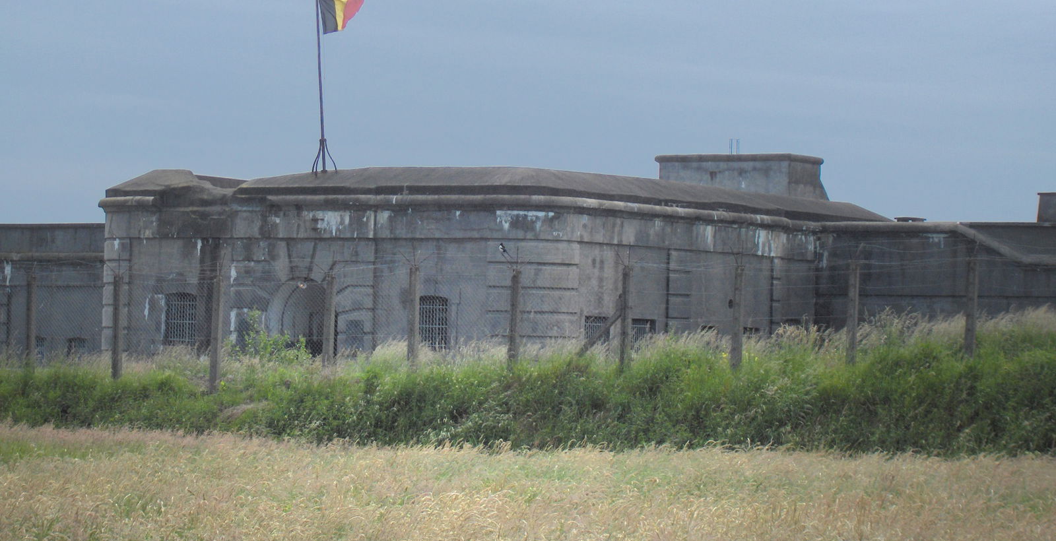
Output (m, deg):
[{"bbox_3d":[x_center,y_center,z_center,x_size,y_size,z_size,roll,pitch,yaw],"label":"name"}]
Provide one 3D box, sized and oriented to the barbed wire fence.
[{"bbox_3d":[-1.015,0.731,56.517,21.700,2.450,0.650,0,-2,39],"label":"barbed wire fence"}]

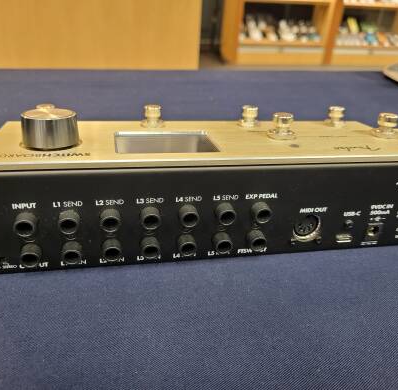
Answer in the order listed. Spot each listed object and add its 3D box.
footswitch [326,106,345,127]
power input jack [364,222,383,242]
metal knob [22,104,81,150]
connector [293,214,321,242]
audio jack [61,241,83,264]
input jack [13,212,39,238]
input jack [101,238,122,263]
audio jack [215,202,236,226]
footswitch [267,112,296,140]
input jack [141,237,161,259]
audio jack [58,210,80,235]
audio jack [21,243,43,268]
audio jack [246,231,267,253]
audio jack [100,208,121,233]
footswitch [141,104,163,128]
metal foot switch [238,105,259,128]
[{"bbox_3d":[0.114,-0.066,0.323,0.018,0.013,0.018,-2,24,-12],"label":"footswitch"},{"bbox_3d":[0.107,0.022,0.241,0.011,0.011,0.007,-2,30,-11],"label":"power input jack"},{"bbox_3d":[-0.078,-0.035,0.206,0.028,0.015,0.028,-2,24,-12],"label":"metal knob"},{"bbox_3d":[0.064,0.020,0.232,0.017,0.017,0.007,-2,29,-12],"label":"connector"},{"bbox_3d":[-0.065,0.030,0.202,0.009,0.009,0.007,-2,30,-11],"label":"audio jack"},{"bbox_3d":[-0.084,0.014,0.189,0.009,0.009,0.007,-2,30,-11],"label":"input jack"},{"bbox_3d":[-0.046,0.029,0.206,0.009,0.009,0.007,-2,30,-11],"label":"input jack"},{"bbox_3d":[0.015,0.011,0.211,0.010,0.010,0.008,-2,29,-12],"label":"audio jack"},{"bbox_3d":[0.051,-0.043,0.240,0.017,0.013,0.017,-2,24,-11],"label":"footswitch"},{"bbox_3d":[-0.026,0.028,0.210,0.009,0.009,0.007,-2,30,-11],"label":"input jack"},{"bbox_3d":[-0.064,0.014,0.195,0.010,0.010,0.008,-2,29,-12],"label":"audio jack"},{"bbox_3d":[-0.085,0.031,0.198,0.009,0.009,0.007,-2,30,-11],"label":"audio jack"},{"bbox_3d":[0.033,0.026,0.221,0.009,0.009,0.007,-2,30,-11],"label":"audio jack"},{"bbox_3d":[-0.044,0.013,0.197,0.009,0.009,0.007,-2,30,-11],"label":"audio jack"},{"bbox_3d":[-0.033,-0.056,0.278,0.017,0.013,0.017,-2,24,-11],"label":"footswitch"},{"bbox_3d":[0.040,-0.063,0.308,0.018,0.013,0.018,-2,24,-12],"label":"metal foot switch"}]

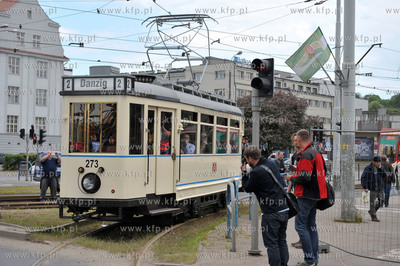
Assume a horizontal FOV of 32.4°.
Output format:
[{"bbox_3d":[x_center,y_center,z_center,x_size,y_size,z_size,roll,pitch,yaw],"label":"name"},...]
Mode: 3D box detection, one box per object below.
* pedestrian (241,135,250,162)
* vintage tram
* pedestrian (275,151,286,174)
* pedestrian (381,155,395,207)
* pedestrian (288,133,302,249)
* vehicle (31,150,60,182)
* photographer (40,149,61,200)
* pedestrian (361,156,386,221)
[{"bbox_3d":[1.444,0.990,21.700,0.520,1.760,0.380,1,-1,9],"label":"pedestrian"},{"bbox_3d":[-0.627,0.570,18.653,2.220,3.200,10.500,1,-1,17],"label":"vintage tram"},{"bbox_3d":[2.993,1.519,25.500,0.400,1.740,0.520,0,-2,44],"label":"pedestrian"},{"bbox_3d":[6.019,1.557,22.000,0.500,1.680,0.420,1,-1,18],"label":"pedestrian"},{"bbox_3d":[1.510,0.880,10.500,0.520,1.750,0.400,0,-2,34],"label":"pedestrian"},{"bbox_3d":[-6.800,1.908,37.000,4.600,1.820,1.850,2,-2,-35],"label":"vehicle"},{"bbox_3d":[-5.119,1.474,23.600,0.680,1.750,0.480,1,-1,-6],"label":"photographer"},{"bbox_3d":[4.508,1.448,17.800,0.620,1.710,0.480,2,-2,-20],"label":"pedestrian"}]

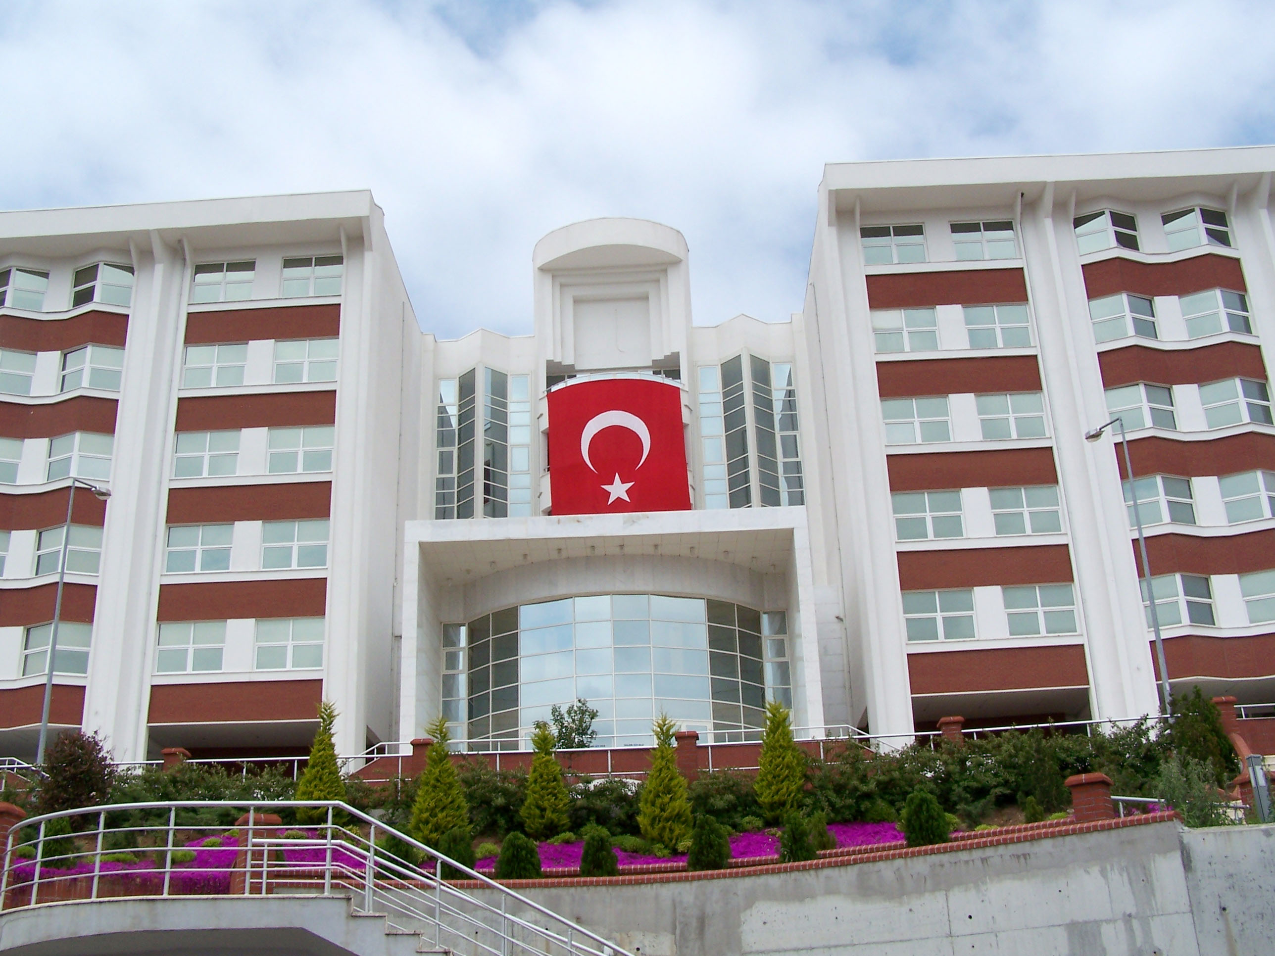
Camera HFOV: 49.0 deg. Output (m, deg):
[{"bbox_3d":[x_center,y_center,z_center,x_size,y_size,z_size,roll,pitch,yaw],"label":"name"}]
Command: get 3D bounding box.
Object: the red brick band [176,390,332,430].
[{"bbox_3d":[-13.039,-2.296,47.743,5.438,1.202,0.200,-3,-22,2],"label":"red brick band"}]

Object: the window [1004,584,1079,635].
[{"bbox_3d":[12.689,4.154,44.107,2.085,1.597,0.150,-3,-22,2],"label":"window"}]

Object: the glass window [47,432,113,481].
[{"bbox_3d":[-19.604,-0.751,49.144,2.240,1.687,0.500,-2,-22,1],"label":"glass window"}]

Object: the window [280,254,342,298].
[{"bbox_3d":[-11.715,-7.164,50.515,2.176,1.692,0.150,-3,-22,1],"label":"window"}]

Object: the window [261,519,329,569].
[{"bbox_3d":[-11.238,2.172,45.994,2.152,1.625,0.150,-3,-22,2],"label":"window"}]

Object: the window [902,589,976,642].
[{"bbox_3d":[9.503,4.334,44.182,2.132,1.629,0.150,-3,-22,2],"label":"window"}]

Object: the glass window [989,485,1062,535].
[{"bbox_3d":[12.310,1.035,44.429,2.116,1.631,0.126,-2,-22,1],"label":"glass window"}]

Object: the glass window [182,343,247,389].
[{"bbox_3d":[-14.463,-3.824,47.840,2.116,1.631,0.126,-2,-22,1],"label":"glass window"}]

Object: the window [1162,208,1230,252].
[{"bbox_3d":[19.195,-8.516,47.813,2.135,1.504,0.544,-2,-22,1],"label":"window"}]

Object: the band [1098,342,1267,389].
[{"bbox_3d":[18.483,-3.837,47.275,5.508,1.300,0.646,-3,-22,1],"label":"band"}]

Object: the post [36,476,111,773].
[{"bbox_3d":[-11.072,3.283,27.484,0.320,6.832,1.356,-7,-22,13],"label":"post"}]

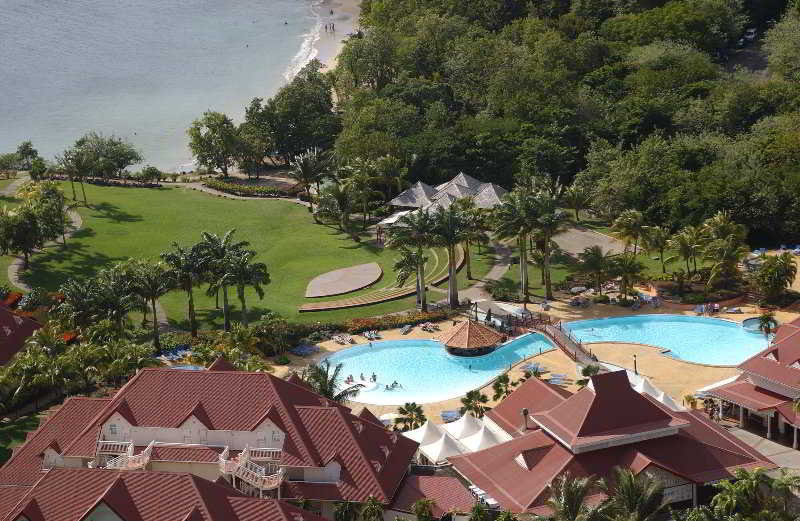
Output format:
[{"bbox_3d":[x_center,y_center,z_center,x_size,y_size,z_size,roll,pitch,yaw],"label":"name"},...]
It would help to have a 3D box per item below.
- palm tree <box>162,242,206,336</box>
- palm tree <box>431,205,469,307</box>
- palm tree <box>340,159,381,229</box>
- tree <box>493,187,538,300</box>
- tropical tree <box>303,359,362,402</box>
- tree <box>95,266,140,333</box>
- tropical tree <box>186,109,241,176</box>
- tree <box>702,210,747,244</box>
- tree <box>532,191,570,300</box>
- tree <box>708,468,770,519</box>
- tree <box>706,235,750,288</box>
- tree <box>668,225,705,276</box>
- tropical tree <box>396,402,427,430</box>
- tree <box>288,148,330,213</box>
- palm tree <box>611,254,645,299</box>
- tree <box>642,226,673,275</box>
[{"bbox_3d":[-26.720,3.680,289.650,6.040,12.390,6.040,-3,18,-5],"label":"palm tree"},{"bbox_3d":[6.606,-0.517,306.789,4.920,14.140,4.920,0,20,1],"label":"palm tree"},{"bbox_3d":[-5.787,-9.627,337.642,6.250,10.490,6.250,0,20,-1],"label":"palm tree"},{"bbox_3d":[15.523,-2.114,314.078,5.830,15.390,5.830,-1,18,0],"label":"tree"},{"bbox_3d":[-7.380,14.840,260.220,7.300,7.930,7.300,-2,18,-2],"label":"tropical tree"},{"bbox_3d":[-36.532,5.158,298.011,5.770,9.370,5.770,-3,20,-7],"label":"tree"},{"bbox_3d":[-29.310,-18.550,368.640,8.270,10.850,8.270,-3,18,-4],"label":"tropical tree"},{"bbox_3d":[43.350,-2.580,309.040,6.000,8.520,6.000,1,18,8],"label":"tree"},{"bbox_3d":[19.280,-1.920,298.900,5.390,14.810,5.390,-1,18,4],"label":"tree"},{"bbox_3d":[36.549,25.136,247.718,6.250,5.660,6.250,3,20,9],"label":"tree"},{"bbox_3d":[44.780,0.065,315.569,6.100,7.120,6.100,3,20,8],"label":"tree"},{"bbox_3d":[38.250,-1.240,307.650,5.020,7.100,5.020,1,18,7],"label":"tree"},{"bbox_3d":[1.290,17.540,257.910,3.560,3.700,3.560,-2,18,0],"label":"tropical tree"},{"bbox_3d":[-13.430,-12.190,346.790,6.440,10.100,6.440,-2,18,-2],"label":"tree"},{"bbox_3d":[30.740,2.317,310.615,4.700,6.220,4.700,2,20,6],"label":"palm tree"},{"bbox_3d":[35.710,-1.361,320.149,4.040,6.720,4.040,2,20,6],"label":"tree"}]

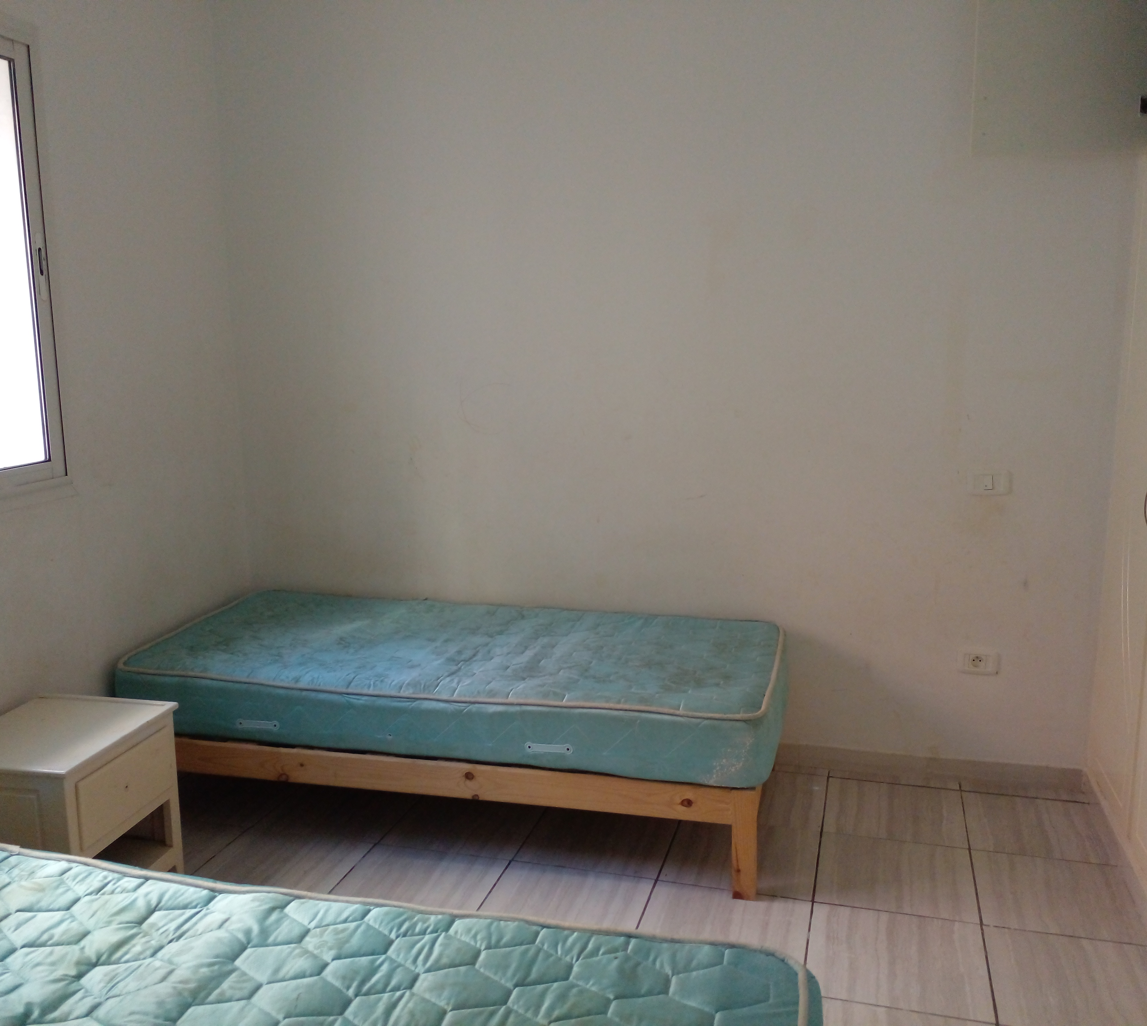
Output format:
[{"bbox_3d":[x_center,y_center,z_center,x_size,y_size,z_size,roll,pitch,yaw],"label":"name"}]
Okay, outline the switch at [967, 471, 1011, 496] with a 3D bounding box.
[{"bbox_3d":[1.250,-0.090,3.211,0.121,0.077,0.014,2,11,16],"label":"switch"}]

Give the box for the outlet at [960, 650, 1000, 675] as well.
[{"bbox_3d":[1.255,0.463,3.312,0.121,0.079,0.014,2,11,16],"label":"outlet"}]

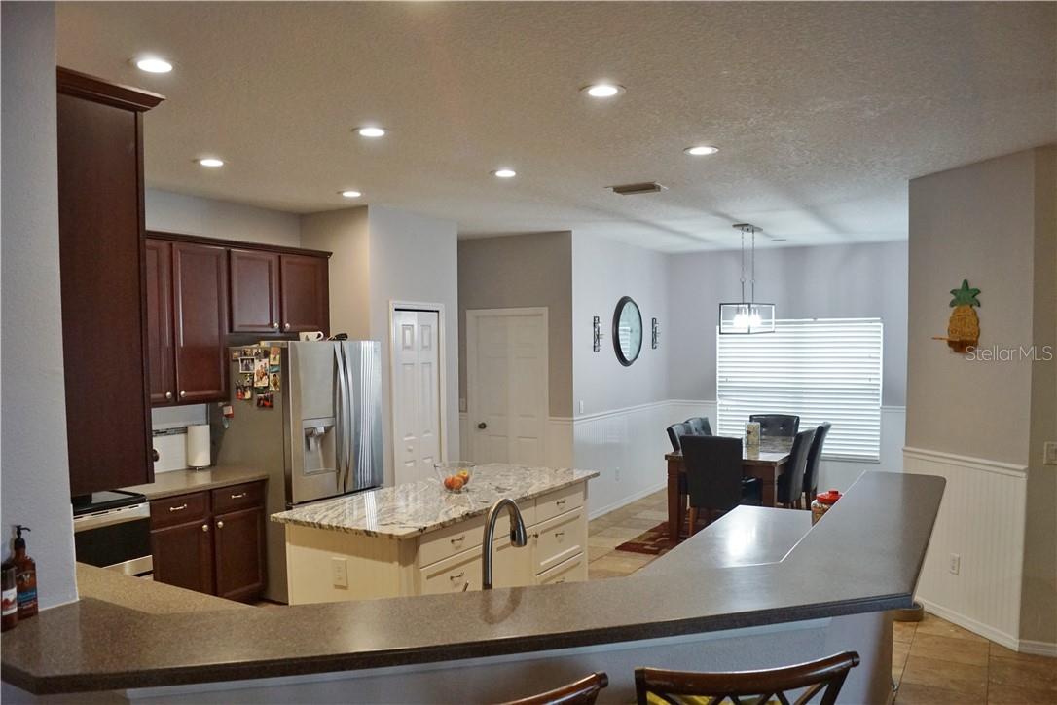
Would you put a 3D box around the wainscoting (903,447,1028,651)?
[{"bbox_3d":[2.644,1.173,4.896,0.030,1.049,0.891,-1,1,-17],"label":"wainscoting"}]

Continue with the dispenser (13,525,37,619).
[{"bbox_3d":[-1.300,0.564,2.033,0.065,0.232,0.074,0,1,31],"label":"dispenser"}]

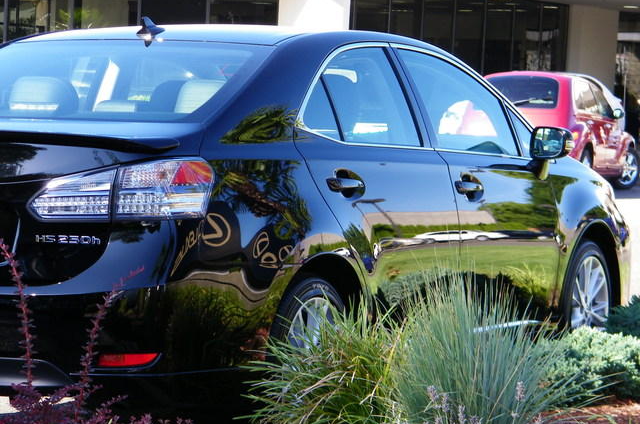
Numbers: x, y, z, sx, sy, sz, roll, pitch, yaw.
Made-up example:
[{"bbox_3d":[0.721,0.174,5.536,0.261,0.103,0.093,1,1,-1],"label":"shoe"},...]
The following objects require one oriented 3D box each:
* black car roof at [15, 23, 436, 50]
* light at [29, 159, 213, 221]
[{"bbox_3d":[-0.329,-0.667,7.594,1.160,0.130,1.400,4,4,27],"label":"black car roof"},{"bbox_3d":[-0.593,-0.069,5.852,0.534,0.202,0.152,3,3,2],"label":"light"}]

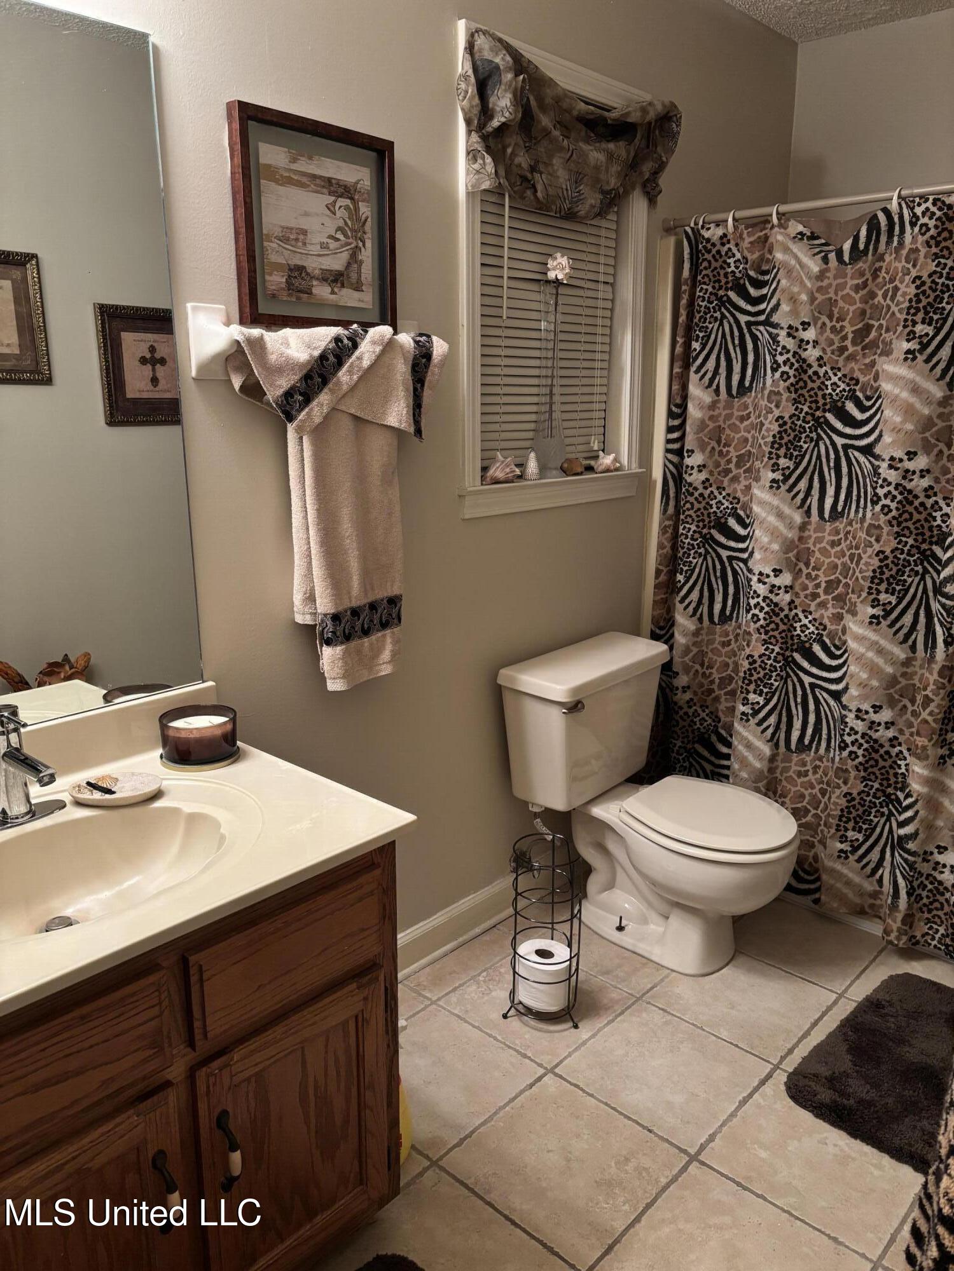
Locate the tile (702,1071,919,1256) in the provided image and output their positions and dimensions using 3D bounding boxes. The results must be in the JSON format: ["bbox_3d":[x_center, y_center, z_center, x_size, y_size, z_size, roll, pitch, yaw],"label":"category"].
[{"bbox_3d":[0.638,0.963,1.770,0.330,0.010,0.330,13,19,41],"label":"tile"}]

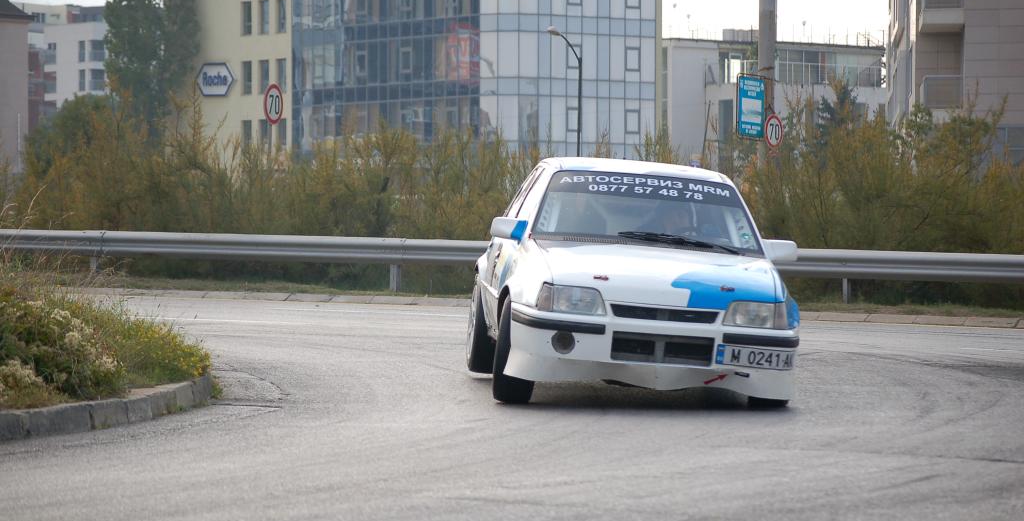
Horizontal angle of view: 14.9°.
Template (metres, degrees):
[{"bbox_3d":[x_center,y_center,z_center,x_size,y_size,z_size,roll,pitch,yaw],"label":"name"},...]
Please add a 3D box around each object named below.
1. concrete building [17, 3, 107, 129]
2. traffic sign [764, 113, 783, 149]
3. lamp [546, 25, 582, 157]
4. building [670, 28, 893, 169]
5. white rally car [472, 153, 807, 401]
[{"bbox_3d":[-45.200,-12.600,398.000,11.500,26.500,11.500,0,0,-38],"label":"concrete building"},{"bbox_3d":[4.672,-2.297,70.000,0.050,0.620,0.620,0,0,37],"label":"traffic sign"},{"bbox_3d":[2.000,-4.184,148.000,1.700,9.370,0.400,0,0,37],"label":"lamp"},{"bbox_3d":[13.300,-7.000,260.000,19.000,15.000,13.000,0,0,-38],"label":"building"},{"bbox_3d":[0.675,0.095,23.350,1.690,1.400,4.000,3,0,-4],"label":"white rally car"}]

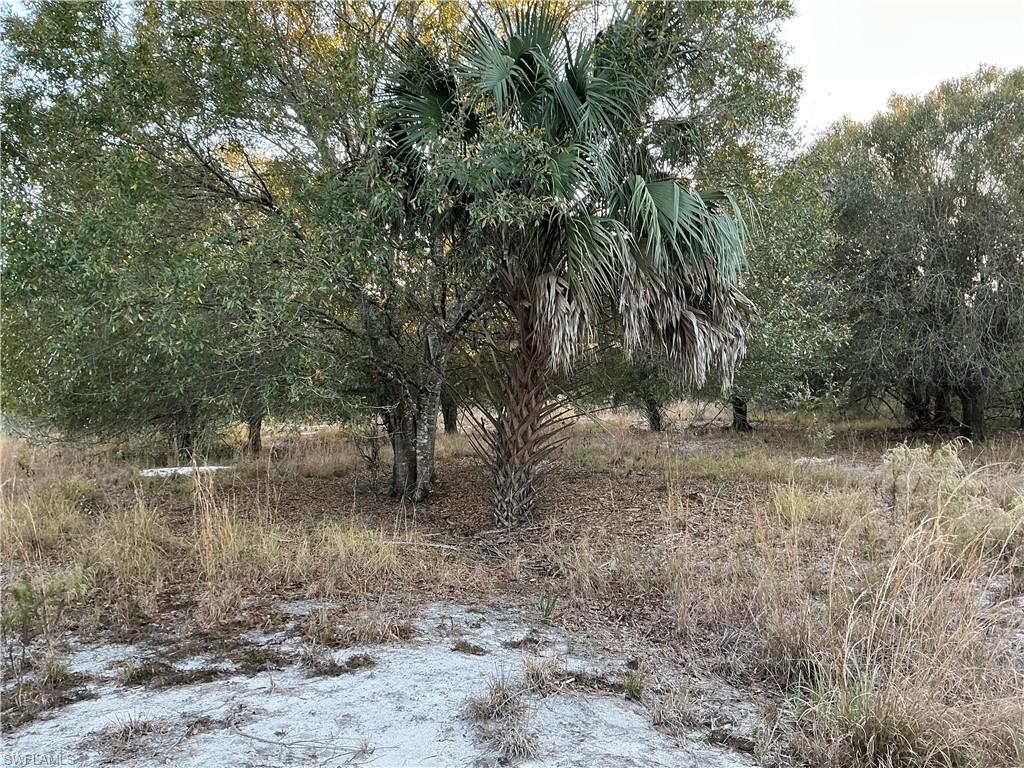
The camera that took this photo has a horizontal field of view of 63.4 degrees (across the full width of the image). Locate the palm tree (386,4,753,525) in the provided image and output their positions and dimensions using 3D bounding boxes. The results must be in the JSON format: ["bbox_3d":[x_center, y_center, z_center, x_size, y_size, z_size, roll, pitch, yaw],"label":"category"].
[{"bbox_3d":[0.621,-1.313,9.100,3.799,5.642,3.500,0,1,0],"label":"palm tree"}]

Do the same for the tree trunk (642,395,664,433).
[{"bbox_3d":[3.963,0.826,23.200,0.530,1.086,0.530,0,1,0],"label":"tree trunk"}]

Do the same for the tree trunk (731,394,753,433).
[{"bbox_3d":[6.428,0.826,23.200,0.530,1.086,0.530,0,1,0],"label":"tree trunk"}]

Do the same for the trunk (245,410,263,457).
[{"bbox_3d":[-5.149,0.986,16.500,0.308,0.935,0.308,0,1,0],"label":"trunk"}]

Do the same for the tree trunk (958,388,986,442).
[{"bbox_3d":[11.119,0.761,20.000,0.581,1.330,0.581,0,1,0],"label":"tree trunk"}]

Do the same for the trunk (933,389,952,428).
[{"bbox_3d":[12.474,0.710,24.000,0.498,1.182,0.498,0,1,0],"label":"trunk"}]

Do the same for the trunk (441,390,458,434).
[{"bbox_3d":[-1.698,0.774,22.500,0.420,1.219,0.420,0,1,0],"label":"trunk"}]

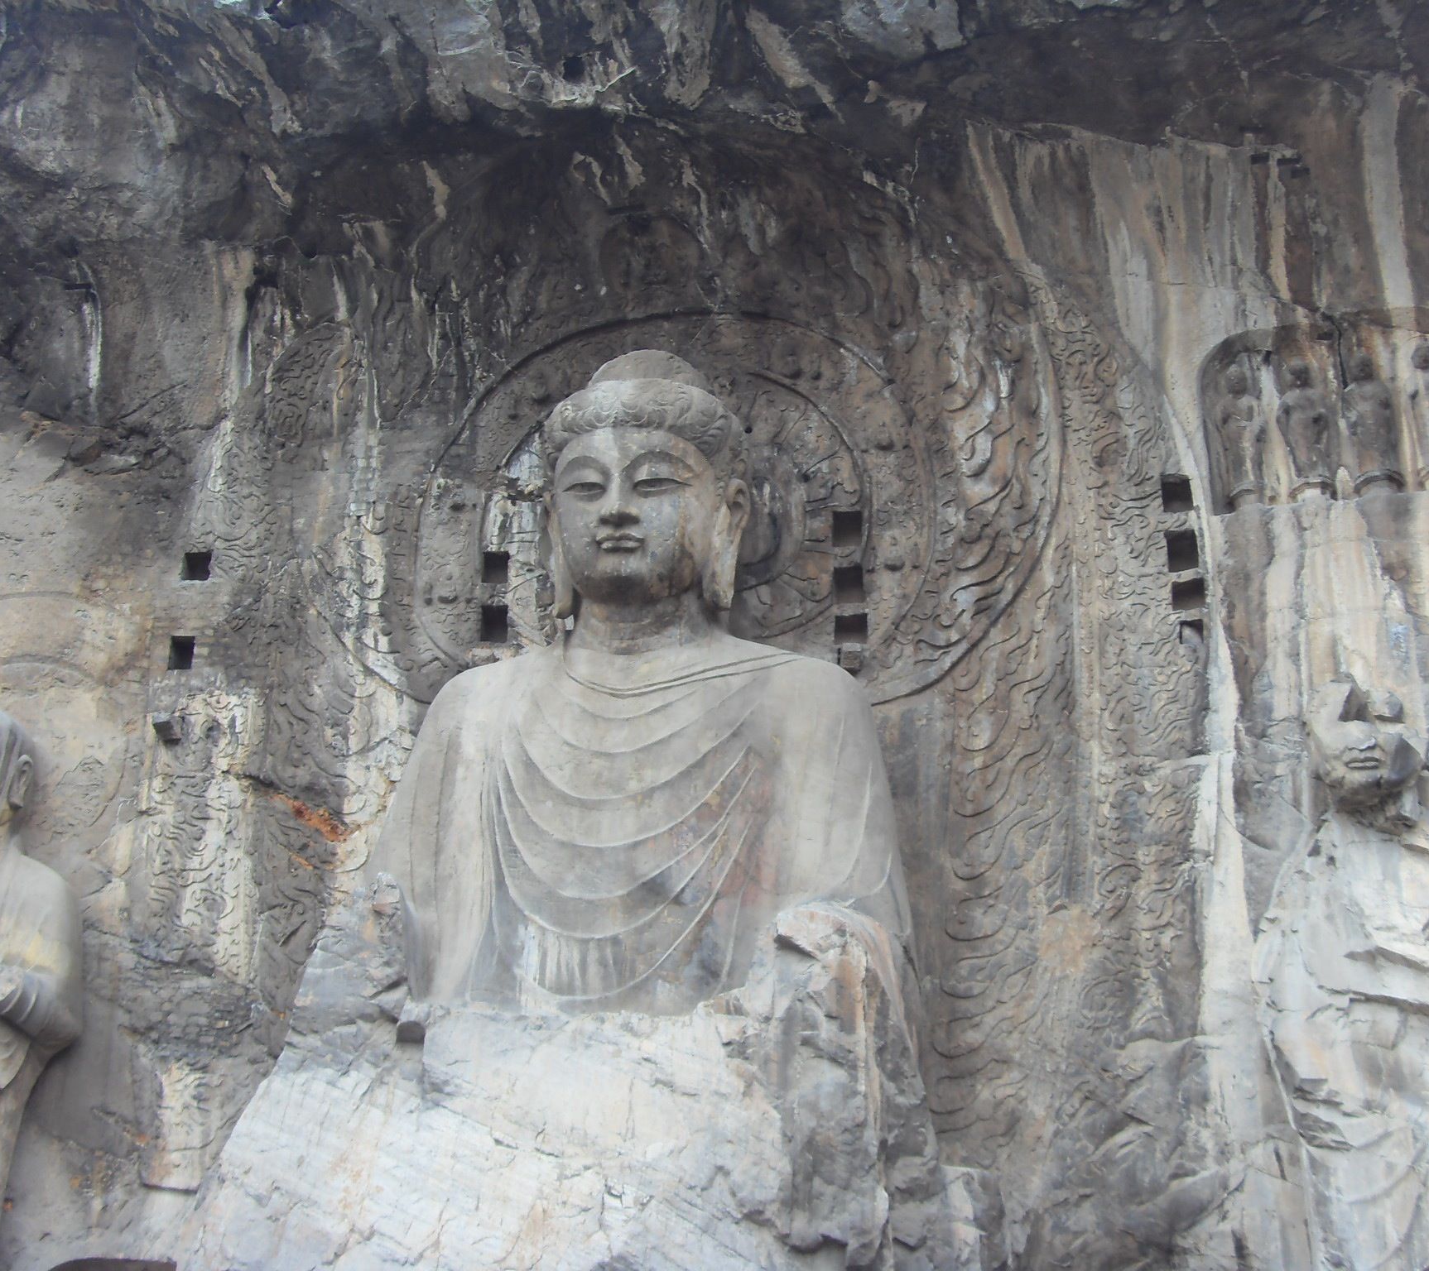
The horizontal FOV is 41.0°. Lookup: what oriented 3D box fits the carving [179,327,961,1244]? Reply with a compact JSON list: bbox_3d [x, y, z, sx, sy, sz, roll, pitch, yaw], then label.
[{"bbox_3d":[-1.300,1.943,25.711,9.200,15.200,6.600,-5,-22,14],"label":"carving"}]

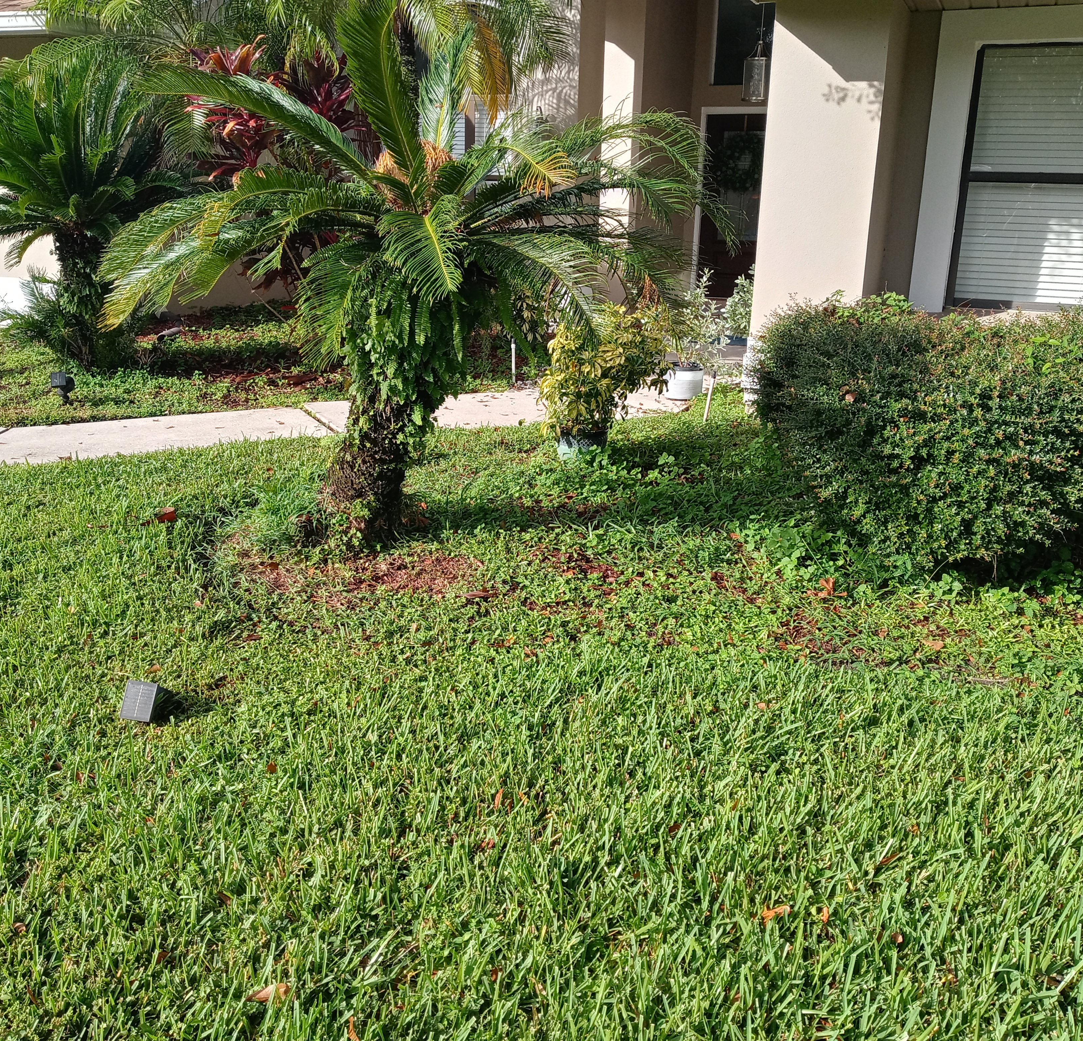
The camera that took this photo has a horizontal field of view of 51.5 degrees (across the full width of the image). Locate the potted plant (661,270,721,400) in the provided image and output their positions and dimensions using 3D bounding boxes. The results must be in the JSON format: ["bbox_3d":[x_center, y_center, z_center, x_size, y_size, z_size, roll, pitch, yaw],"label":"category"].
[{"bbox_3d":[1.115,-1.357,8.219,0.470,0.920,0.430,1,17,0],"label":"potted plant"}]

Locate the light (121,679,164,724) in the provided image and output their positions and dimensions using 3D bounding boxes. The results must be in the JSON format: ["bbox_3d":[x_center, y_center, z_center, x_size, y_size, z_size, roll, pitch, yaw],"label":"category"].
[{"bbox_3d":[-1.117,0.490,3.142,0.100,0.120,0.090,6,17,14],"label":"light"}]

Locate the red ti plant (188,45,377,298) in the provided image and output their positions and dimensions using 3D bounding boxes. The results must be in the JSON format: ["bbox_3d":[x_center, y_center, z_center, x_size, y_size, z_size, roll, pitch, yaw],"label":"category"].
[{"bbox_3d":[-2.488,-3.084,10.578,1.750,2.500,1.600,1,17,0],"label":"red ti plant"}]

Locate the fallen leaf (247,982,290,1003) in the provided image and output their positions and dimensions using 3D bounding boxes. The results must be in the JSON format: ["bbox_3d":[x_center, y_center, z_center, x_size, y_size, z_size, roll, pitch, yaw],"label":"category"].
[{"bbox_3d":[-0.509,0.877,2.095,0.085,0.030,0.045,-3,17,-14],"label":"fallen leaf"}]

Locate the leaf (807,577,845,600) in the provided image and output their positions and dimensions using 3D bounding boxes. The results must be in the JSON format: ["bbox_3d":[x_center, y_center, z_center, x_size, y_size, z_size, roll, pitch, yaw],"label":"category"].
[{"bbox_3d":[1.089,0.245,4.295,0.150,0.070,0.100,1,17,0],"label":"leaf"}]

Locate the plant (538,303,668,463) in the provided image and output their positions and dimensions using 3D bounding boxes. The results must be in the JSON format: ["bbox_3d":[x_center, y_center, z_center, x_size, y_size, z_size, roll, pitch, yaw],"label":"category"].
[{"bbox_3d":[0.352,-0.790,6.338,0.720,0.880,0.660,1,17,0],"label":"plant"}]

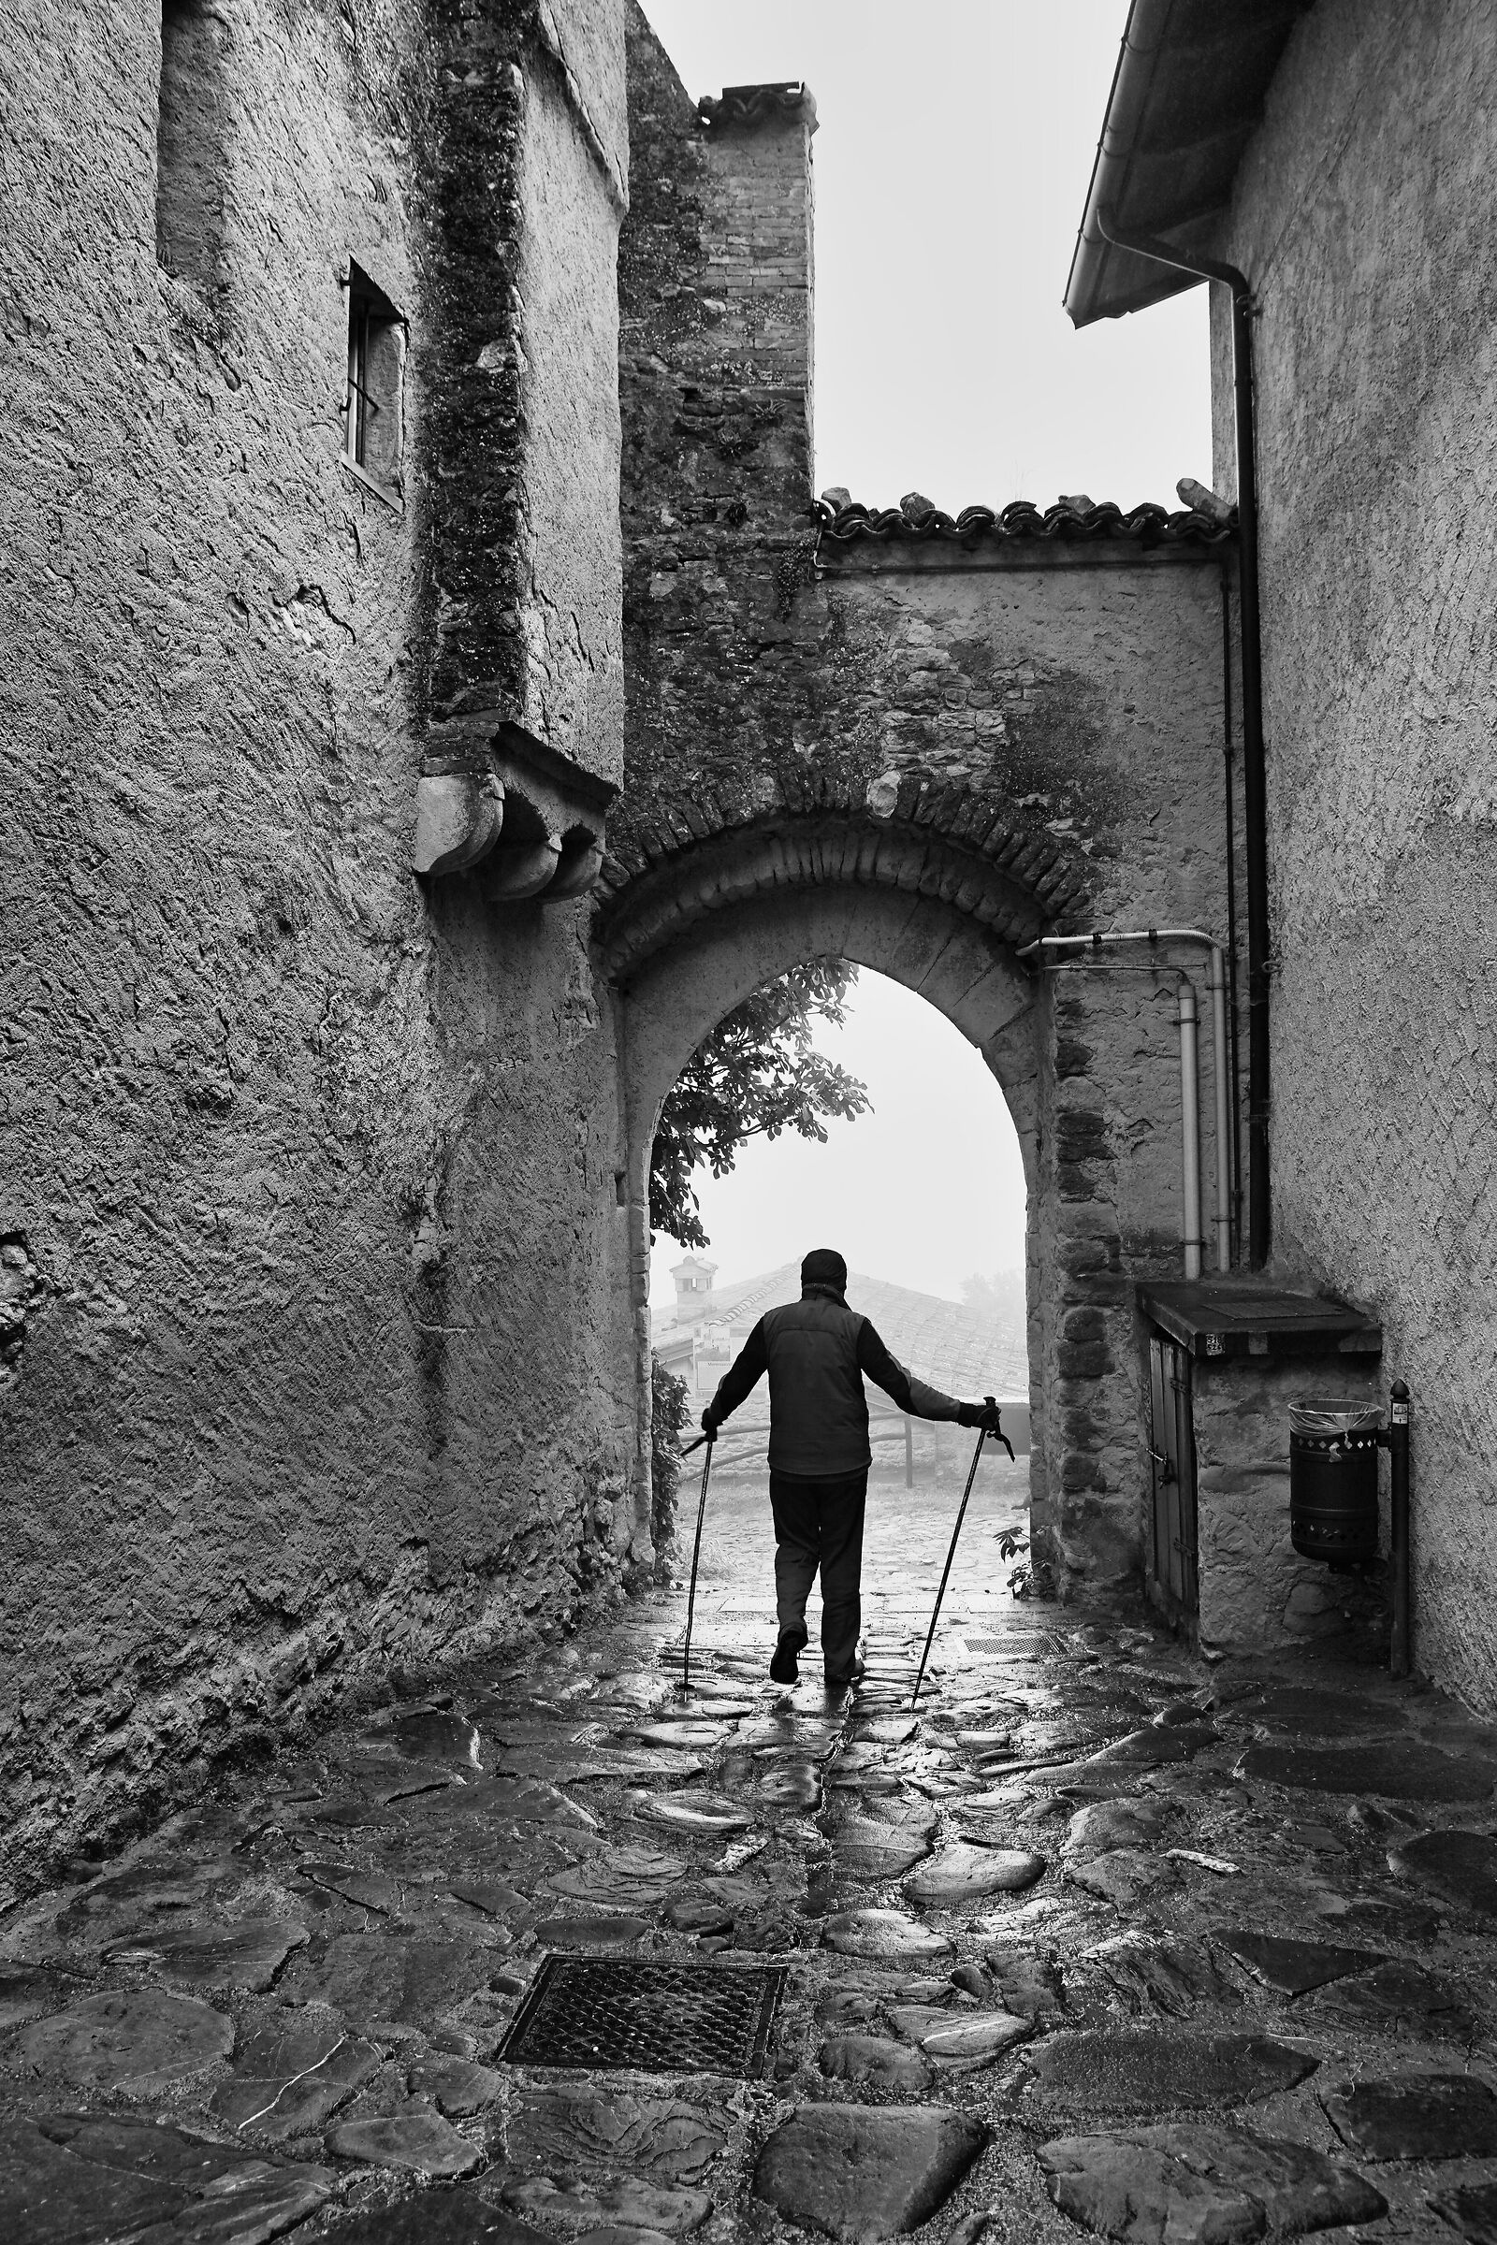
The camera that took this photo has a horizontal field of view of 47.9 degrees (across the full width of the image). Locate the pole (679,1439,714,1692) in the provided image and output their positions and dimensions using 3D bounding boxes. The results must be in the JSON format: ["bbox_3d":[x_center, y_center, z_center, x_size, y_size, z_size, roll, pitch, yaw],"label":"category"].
[{"bbox_3d":[-0.192,1.667,6.524,0.070,1.075,0.080,5,-20,0],"label":"pole"}]

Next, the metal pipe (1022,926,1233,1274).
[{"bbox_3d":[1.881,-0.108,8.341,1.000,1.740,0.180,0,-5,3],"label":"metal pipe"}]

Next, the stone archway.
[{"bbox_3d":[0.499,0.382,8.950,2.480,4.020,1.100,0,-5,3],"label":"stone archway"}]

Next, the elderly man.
[{"bbox_3d":[0.417,1.350,6.708,1.170,1.700,0.600,0,-5,2],"label":"elderly man"}]

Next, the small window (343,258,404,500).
[{"bbox_3d":[-1.513,-2.875,6.612,0.150,0.800,0.450,-1,-5,16],"label":"small window"}]

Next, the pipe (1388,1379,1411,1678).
[{"bbox_3d":[2.595,1.601,6.706,0.080,1.200,0.080,0,-5,0],"label":"pipe"}]

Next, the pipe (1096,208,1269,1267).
[{"bbox_3d":[2.200,-2.030,8.519,0.780,5.500,0.140,0,-5,3],"label":"pipe"}]

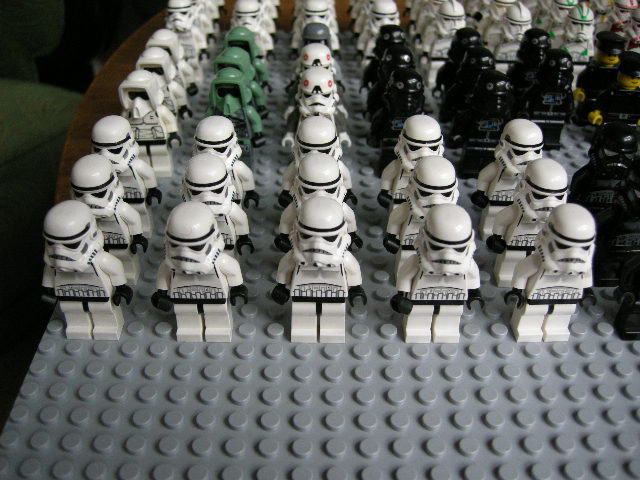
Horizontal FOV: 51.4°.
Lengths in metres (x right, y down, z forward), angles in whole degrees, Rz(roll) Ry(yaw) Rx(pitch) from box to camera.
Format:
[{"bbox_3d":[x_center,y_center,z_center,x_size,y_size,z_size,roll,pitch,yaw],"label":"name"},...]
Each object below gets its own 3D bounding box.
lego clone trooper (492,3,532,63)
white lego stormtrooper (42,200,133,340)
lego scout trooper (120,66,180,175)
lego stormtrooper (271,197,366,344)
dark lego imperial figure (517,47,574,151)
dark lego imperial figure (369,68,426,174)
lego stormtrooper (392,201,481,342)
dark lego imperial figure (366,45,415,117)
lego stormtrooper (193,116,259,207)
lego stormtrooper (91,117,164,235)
[{"bbox_3d":[0.093,-0.093,0.323,0.025,0.043,0.015,0,36,-1],"label":"lego clone trooper"},{"bbox_3d":[-0.064,0.009,0.178,0.025,0.043,0.014,0,36,-1],"label":"white lego stormtrooper"},{"bbox_3d":[-0.065,-0.043,0.248,0.025,0.043,0.015,0,36,-1],"label":"lego scout trooper"},{"bbox_3d":[0.000,0.010,0.175,0.025,0.043,0.015,0,36,-1],"label":"lego stormtrooper"},{"bbox_3d":[0.093,-0.056,0.271,0.025,0.043,0.015,0,36,-1],"label":"dark lego imperial figure"},{"bbox_3d":[0.031,-0.042,0.247,0.025,0.043,0.015,0,36,-1],"label":"dark lego imperial figure"},{"bbox_3d":[0.032,0.009,0.179,0.025,0.043,0.014,0,36,-1],"label":"lego stormtrooper"},{"bbox_3d":[0.031,-0.056,0.266,0.025,0.043,0.015,0,36,-1],"label":"dark lego imperial figure"},{"bbox_3d":[-0.033,-0.020,0.217,0.025,0.043,0.014,0,36,-1],"label":"lego stormtrooper"},{"bbox_3d":[-0.063,-0.019,0.213,0.025,0.043,0.015,0,36,-1],"label":"lego stormtrooper"}]

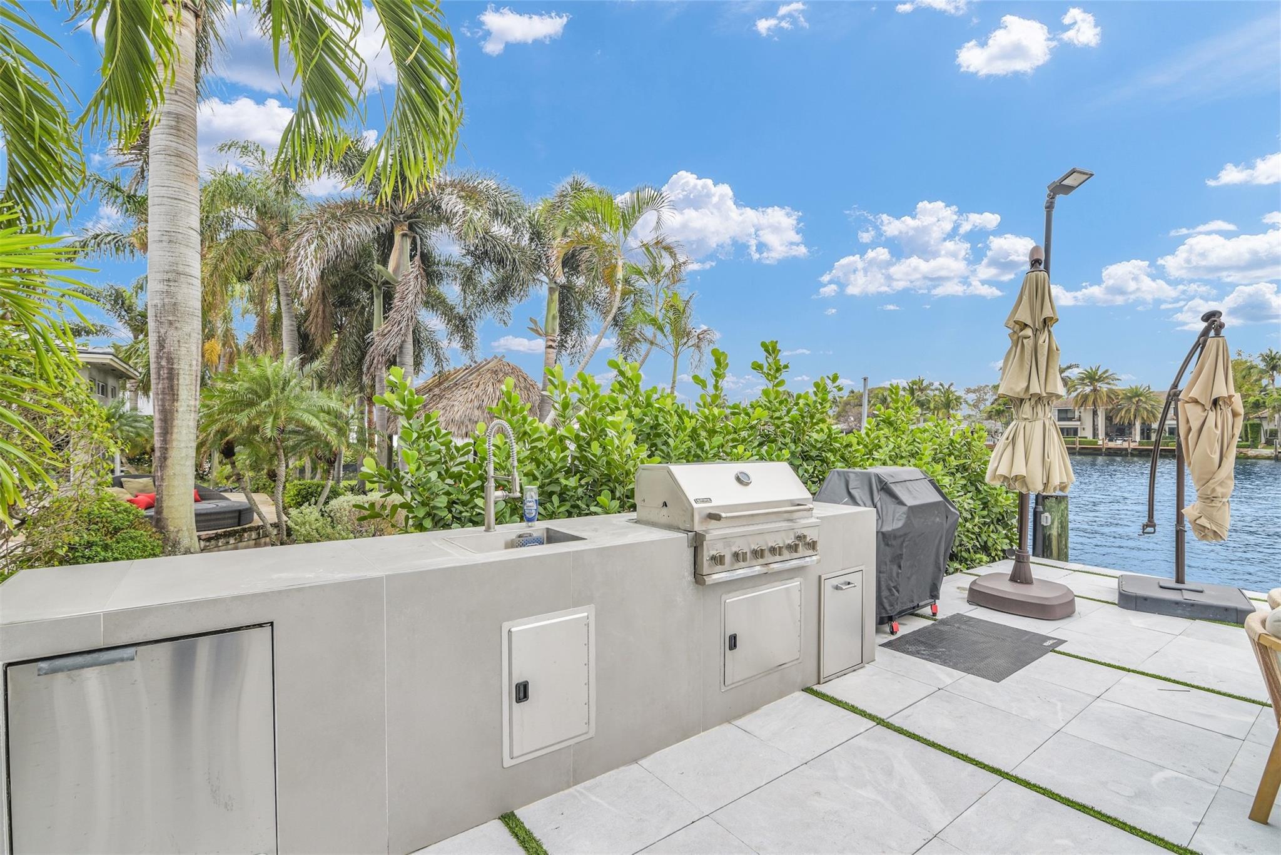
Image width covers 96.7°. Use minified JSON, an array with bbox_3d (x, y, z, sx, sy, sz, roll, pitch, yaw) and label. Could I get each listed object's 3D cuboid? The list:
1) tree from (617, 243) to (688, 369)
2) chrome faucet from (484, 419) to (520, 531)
[{"bbox_3d":[0.191,-1.500,14.500,2.000,6.400,1.900,0,-1,0],"label":"tree"},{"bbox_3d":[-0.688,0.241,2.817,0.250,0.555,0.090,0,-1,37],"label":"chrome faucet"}]

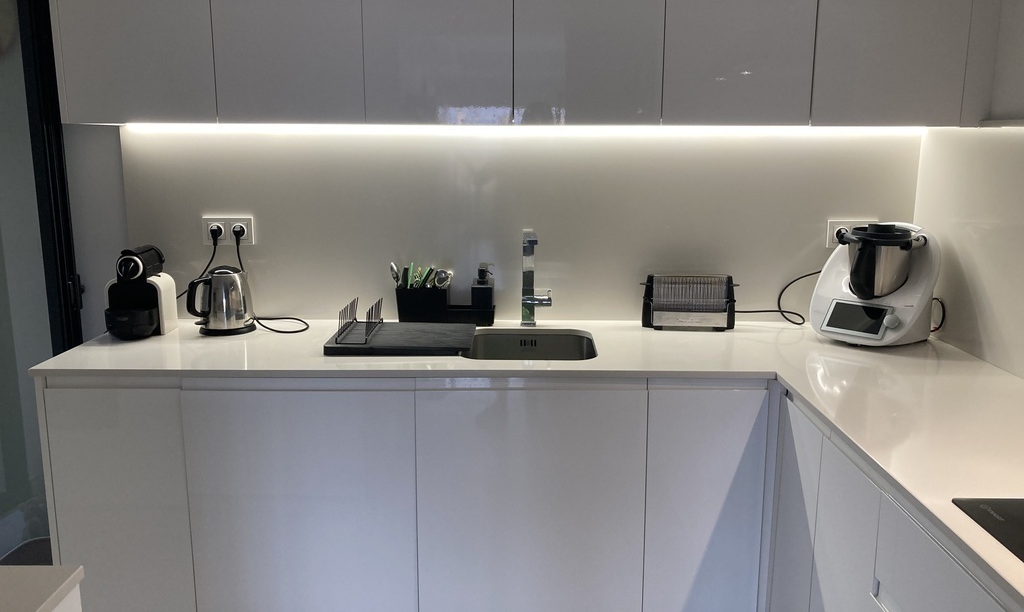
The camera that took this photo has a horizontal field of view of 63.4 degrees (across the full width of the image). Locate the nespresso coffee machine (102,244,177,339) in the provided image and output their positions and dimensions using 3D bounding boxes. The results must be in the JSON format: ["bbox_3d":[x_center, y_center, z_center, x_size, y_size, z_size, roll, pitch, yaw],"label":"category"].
[{"bbox_3d":[-1.112,-0.050,2.487,0.170,0.257,0.265,0,11,-2],"label":"nespresso coffee machine"}]

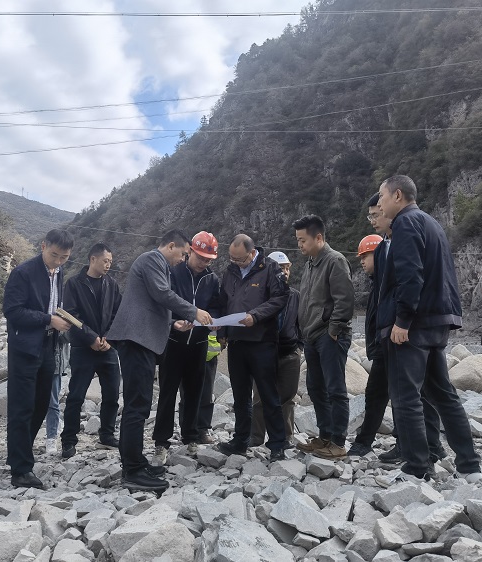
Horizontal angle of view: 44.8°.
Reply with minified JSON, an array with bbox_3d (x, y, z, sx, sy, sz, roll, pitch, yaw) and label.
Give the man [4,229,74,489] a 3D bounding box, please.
[{"bbox_3d":[-1.351,0.487,3.901,0.400,1.690,0.480,-1,-7,6],"label":"man"}]

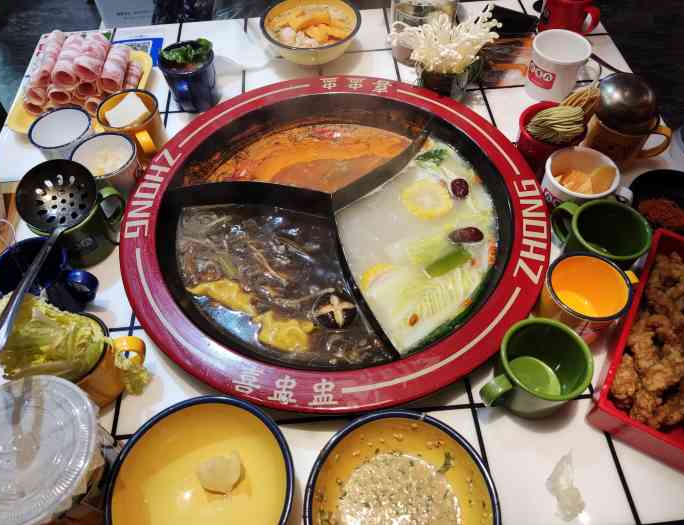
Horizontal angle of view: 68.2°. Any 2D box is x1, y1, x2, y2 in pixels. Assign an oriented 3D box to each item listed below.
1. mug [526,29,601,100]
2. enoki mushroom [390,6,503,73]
[{"bbox_3d":[0.288,-0.253,0.659,0.091,0.061,0.070,20,59,14],"label":"mug"},{"bbox_3d":[0.125,-0.270,0.624,0.124,0.072,0.076,-5,57,-1],"label":"enoki mushroom"}]

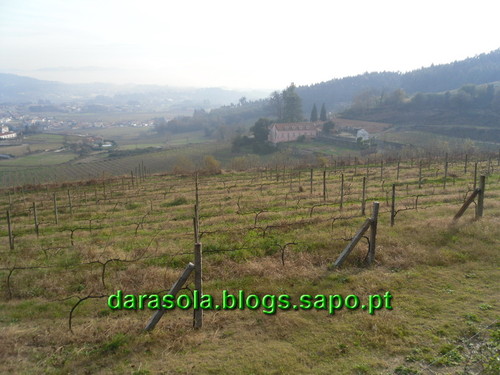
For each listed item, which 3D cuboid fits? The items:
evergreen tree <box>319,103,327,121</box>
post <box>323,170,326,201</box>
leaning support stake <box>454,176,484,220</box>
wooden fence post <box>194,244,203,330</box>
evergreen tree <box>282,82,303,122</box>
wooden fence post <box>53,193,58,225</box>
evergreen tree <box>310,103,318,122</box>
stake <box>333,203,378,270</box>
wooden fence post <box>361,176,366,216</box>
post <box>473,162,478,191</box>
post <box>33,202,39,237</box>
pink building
[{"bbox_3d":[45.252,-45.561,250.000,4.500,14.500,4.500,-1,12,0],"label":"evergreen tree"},{"bbox_3d":[3.920,-0.072,21.116,0.090,1.550,0.090,-1,12,0],"label":"post"},{"bbox_3d":[7.679,0.362,14.200,1.050,1.550,0.180,-2,13,-5],"label":"leaning support stake"},{"bbox_3d":[-0.713,1.341,5.462,0.105,1.226,0.105,0,13,0],"label":"wooden fence post"},{"bbox_3d":[26.273,-51.001,250.000,12.000,27.000,12.000,-1,12,0],"label":"evergreen tree"},{"bbox_3d":[-9.417,1.028,19.600,0.100,1.600,0.100,-1,12,-3],"label":"wooden fence post"},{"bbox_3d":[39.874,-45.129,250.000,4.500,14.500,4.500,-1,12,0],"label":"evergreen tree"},{"bbox_3d":[2.571,1.146,9.800,1.020,1.580,0.180,-2,13,-5],"label":"stake"},{"bbox_3d":[4.511,0.368,15.896,0.090,1.550,0.090,-1,12,0],"label":"wooden fence post"},{"bbox_3d":[10.831,-0.395,19.329,0.090,1.550,0.090,-1,12,0],"label":"post"},{"bbox_3d":[-9.388,1.409,17.700,0.100,1.600,0.100,-1,12,-3],"label":"post"},{"bbox_3d":[25.091,-30.704,227.000,26.500,10.000,11.000,-6,14,-24],"label":"pink building"}]

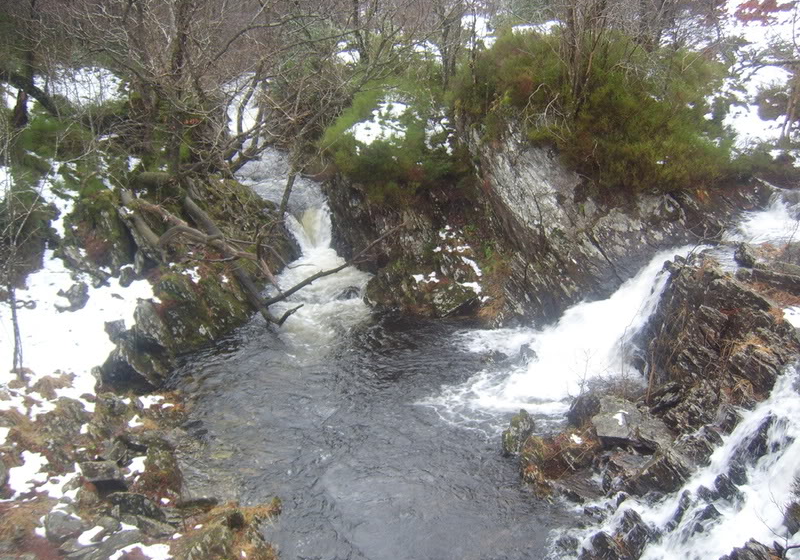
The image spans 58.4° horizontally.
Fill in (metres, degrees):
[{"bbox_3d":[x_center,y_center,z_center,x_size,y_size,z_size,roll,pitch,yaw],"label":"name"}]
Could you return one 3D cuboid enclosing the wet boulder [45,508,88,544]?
[{"bbox_3d":[-4.062,2.988,8.700,0.480,0.290,0.380,-10,20,-27],"label":"wet boulder"}]

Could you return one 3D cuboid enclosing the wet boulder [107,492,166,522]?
[{"bbox_3d":[-3.418,2.949,9.300,0.760,0.250,0.380,-8,19,-22],"label":"wet boulder"}]

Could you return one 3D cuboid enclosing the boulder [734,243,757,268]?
[{"bbox_3d":[7.235,-0.517,15.000,0.430,0.500,0.480,9,20,25],"label":"boulder"}]

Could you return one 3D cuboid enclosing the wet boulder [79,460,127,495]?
[{"bbox_3d":[-4.069,2.696,9.800,0.640,0.290,0.420,-8,20,-24],"label":"wet boulder"}]

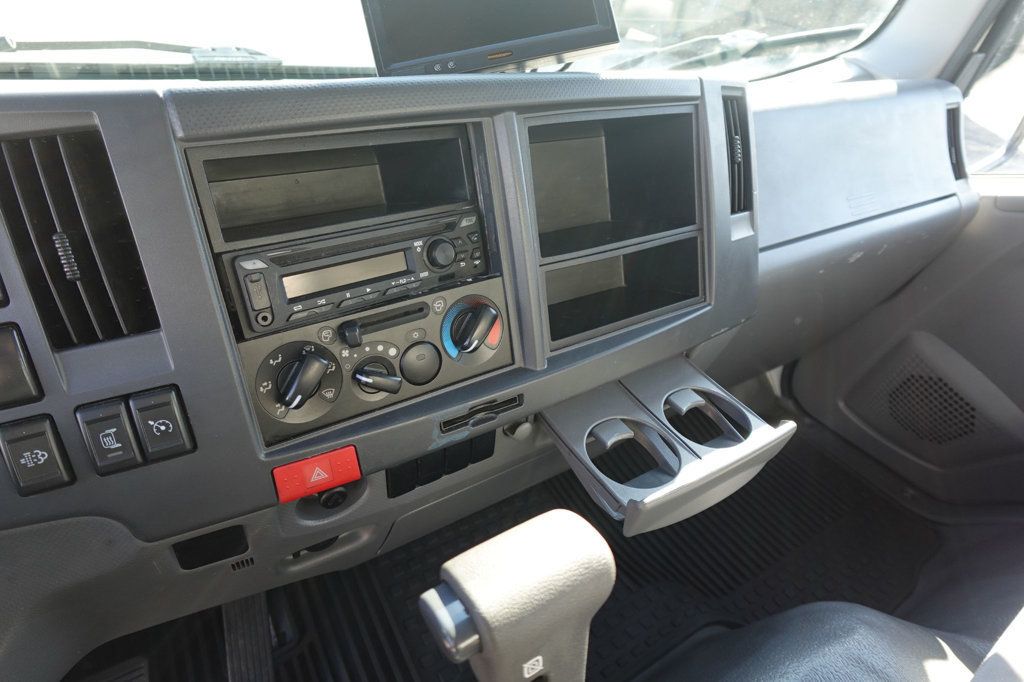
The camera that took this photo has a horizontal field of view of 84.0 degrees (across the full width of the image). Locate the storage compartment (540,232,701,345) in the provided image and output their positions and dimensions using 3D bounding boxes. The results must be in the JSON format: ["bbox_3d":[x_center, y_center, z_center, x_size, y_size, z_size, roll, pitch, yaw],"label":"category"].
[{"bbox_3d":[0.080,-0.061,0.569,0.189,0.060,0.108,-18,20,-29],"label":"storage compartment"}]

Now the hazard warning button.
[{"bbox_3d":[-0.134,0.088,0.390,0.054,0.025,0.014,-18,20,-29],"label":"hazard warning button"}]

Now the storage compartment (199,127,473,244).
[{"bbox_3d":[-0.146,-0.116,0.436,0.171,0.048,0.155,-18,20,-29],"label":"storage compartment"}]

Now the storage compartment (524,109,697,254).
[{"bbox_3d":[0.065,-0.150,0.545,0.187,0.101,0.118,-18,20,-29],"label":"storage compartment"}]

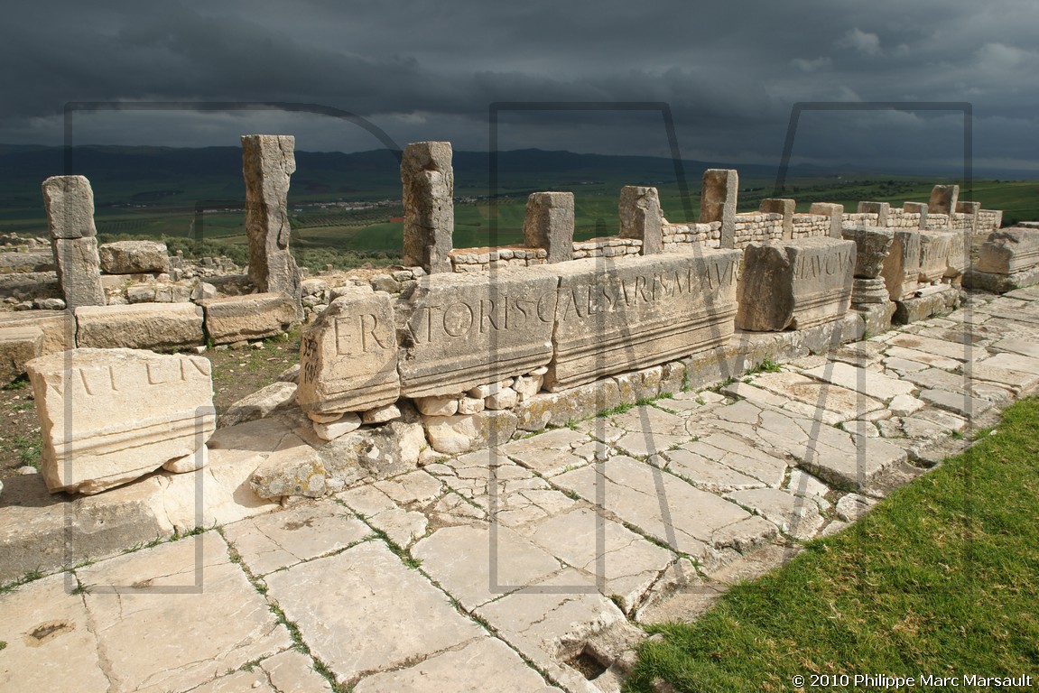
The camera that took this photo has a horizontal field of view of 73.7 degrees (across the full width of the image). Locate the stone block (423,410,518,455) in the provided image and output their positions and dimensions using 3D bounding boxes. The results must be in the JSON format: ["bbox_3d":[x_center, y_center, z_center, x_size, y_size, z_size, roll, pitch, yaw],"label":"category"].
[{"bbox_3d":[-0.349,0.489,4.362,0.620,0.250,0.300,-11,18,-39],"label":"stone block"}]

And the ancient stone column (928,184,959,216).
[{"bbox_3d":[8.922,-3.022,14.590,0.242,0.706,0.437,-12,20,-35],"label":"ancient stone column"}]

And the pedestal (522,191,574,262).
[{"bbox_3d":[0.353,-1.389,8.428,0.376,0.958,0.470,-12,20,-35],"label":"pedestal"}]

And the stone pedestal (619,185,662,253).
[{"bbox_3d":[1.614,-1.629,9.327,0.318,1.011,0.454,-12,20,-35],"label":"stone pedestal"}]

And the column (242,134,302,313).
[{"bbox_3d":[-2.493,-1.170,7.002,0.372,1.830,0.535,-11,18,-36],"label":"column"}]

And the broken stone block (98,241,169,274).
[{"bbox_3d":[-4.074,-0.933,7.290,0.580,0.290,0.420,-12,20,-35],"label":"broken stone block"}]

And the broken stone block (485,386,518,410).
[{"bbox_3d":[-0.129,0.312,4.495,0.190,0.130,0.180,-11,18,-39],"label":"broken stone block"}]

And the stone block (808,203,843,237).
[{"bbox_3d":[5.302,-2.129,12.037,0.334,0.638,0.437,-12,20,-35],"label":"stone block"}]

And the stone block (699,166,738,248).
[{"bbox_3d":[3.198,-2.068,11.270,0.350,1.498,0.449,-11,18,-36],"label":"stone block"}]

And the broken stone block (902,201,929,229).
[{"bbox_3d":[7.908,-2.562,13.892,0.267,0.588,0.370,-12,20,-35],"label":"broken stone block"}]

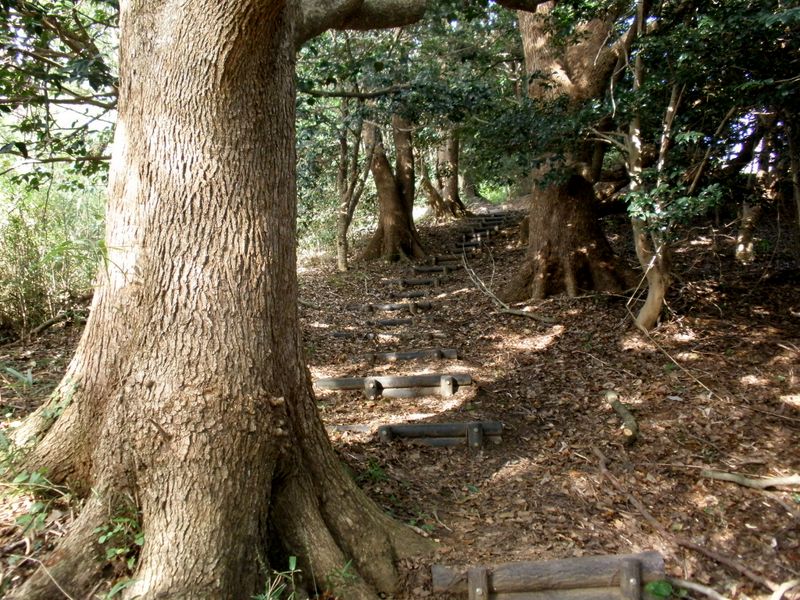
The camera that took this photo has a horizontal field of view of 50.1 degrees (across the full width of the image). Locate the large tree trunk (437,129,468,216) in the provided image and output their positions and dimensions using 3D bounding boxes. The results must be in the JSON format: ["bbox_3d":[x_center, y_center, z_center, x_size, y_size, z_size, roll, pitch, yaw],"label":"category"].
[{"bbox_3d":[1.627,-3.951,26.500,0.992,2.750,0.950,-1,2,0],"label":"large tree trunk"}]

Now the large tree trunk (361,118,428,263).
[{"bbox_3d":[-0.135,-2.321,17.800,1.374,3.000,1.250,-1,2,0],"label":"large tree trunk"}]

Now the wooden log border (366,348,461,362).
[{"bbox_3d":[0.122,0.591,9.100,1.000,0.140,0.170,-1,2,-5],"label":"wooden log border"}]

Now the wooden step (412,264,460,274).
[{"bbox_3d":[0.713,-0.596,16.700,0.937,0.170,0.170,-1,2,-5],"label":"wooden step"}]

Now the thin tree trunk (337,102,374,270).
[{"bbox_3d":[-0.878,-2.190,16.500,0.695,3.350,0.550,-1,2,0],"label":"thin tree trunk"}]

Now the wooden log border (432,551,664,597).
[{"bbox_3d":[0.677,1.257,3.900,1.058,0.210,0.200,-1,2,-5],"label":"wooden log border"}]

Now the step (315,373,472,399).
[{"bbox_3d":[-0.059,0.780,7.800,1.441,0.210,0.190,-1,2,-5],"label":"step"}]

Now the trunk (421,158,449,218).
[{"bbox_3d":[1.069,-3.455,26.500,0.868,1.900,0.700,-1,2,0],"label":"trunk"}]

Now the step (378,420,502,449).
[{"bbox_3d":[0.300,1.022,6.500,0.958,0.200,0.190,-1,2,-5],"label":"step"}]

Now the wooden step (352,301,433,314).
[{"bbox_3d":[-0.127,0.112,12.800,1.227,0.180,0.180,-1,2,-5],"label":"wooden step"}]

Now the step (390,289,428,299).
[{"bbox_3d":[0.140,-0.107,14.100,0.660,0.150,0.160,-1,2,-5],"label":"step"}]

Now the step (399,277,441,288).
[{"bbox_3d":[0.333,-0.315,15.400,0.792,0.180,0.170,-1,2,-5],"label":"step"}]

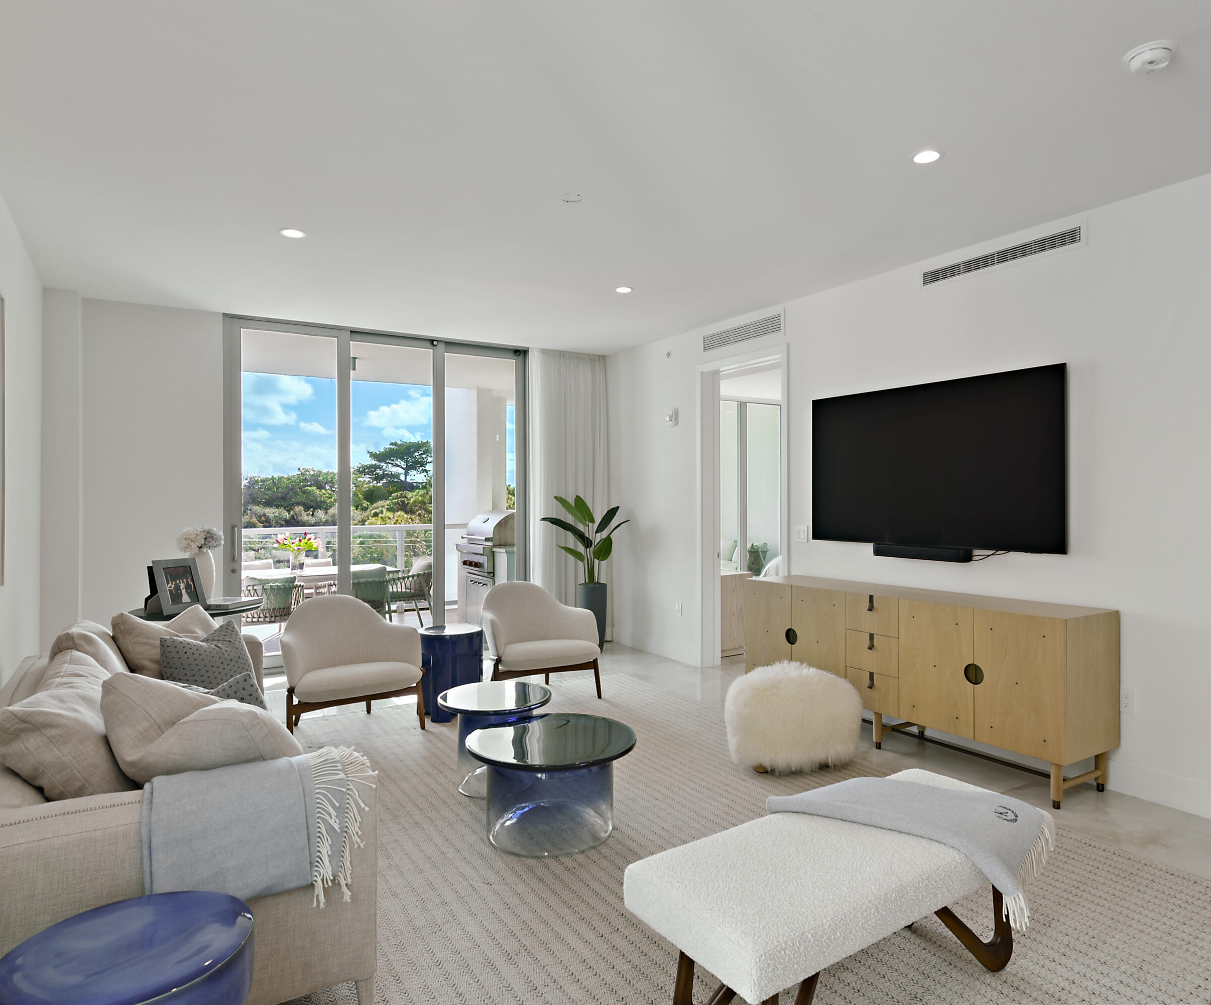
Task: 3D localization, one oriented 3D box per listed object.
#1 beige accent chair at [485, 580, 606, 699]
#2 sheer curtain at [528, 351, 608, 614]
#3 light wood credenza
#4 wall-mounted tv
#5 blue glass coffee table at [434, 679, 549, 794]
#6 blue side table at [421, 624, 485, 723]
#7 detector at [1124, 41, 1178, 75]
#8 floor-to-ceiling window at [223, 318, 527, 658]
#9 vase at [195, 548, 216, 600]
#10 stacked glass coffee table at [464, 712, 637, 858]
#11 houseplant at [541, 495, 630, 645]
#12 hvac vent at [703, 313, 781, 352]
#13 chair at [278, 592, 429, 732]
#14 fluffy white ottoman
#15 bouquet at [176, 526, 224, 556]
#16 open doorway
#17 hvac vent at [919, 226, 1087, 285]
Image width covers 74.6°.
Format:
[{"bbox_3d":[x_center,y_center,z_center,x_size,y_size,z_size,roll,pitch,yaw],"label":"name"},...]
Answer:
[{"bbox_3d":[-0.531,0.953,5.530,0.780,0.780,0.750,0,0,-30],"label":"beige accent chair"},{"bbox_3d":[-0.322,-0.038,7.342,0.900,2.740,0.140,0,0,-30],"label":"sheer curtain"},{"bbox_3d":[1.694,0.944,4.567,0.460,0.860,2.135,0,0,-30],"label":"light wood credenza"},{"bbox_3d":[1.849,-0.216,4.655,0.050,0.950,1.690,0,0,-30],"label":"wall-mounted tv"},{"bbox_3d":[-0.530,1.145,3.836,0.545,0.431,0.545,0,0,0],"label":"blue glass coffee table"},{"bbox_3d":[-0.988,1.085,5.089,0.410,0.545,0.410,0,0,-30],"label":"blue side table"},{"bbox_3d":[1.730,-1.405,2.525,0.142,0.042,0.142,0,0,-30],"label":"detector"},{"bbox_3d":[-1.857,-0.040,6.806,2.590,2.803,0.150,0,0,-30],"label":"floor-to-ceiling window"},{"bbox_3d":[-2.729,0.504,5.362,0.198,0.381,0.198,0,0,-30],"label":"vase"},{"bbox_3d":[-0.221,1.149,3.270,0.705,0.390,0.705,0,0,0],"label":"stacked glass coffee table"},{"bbox_3d":[-0.130,0.648,7.057,0.770,1.410,0.680,0,0,-30],"label":"houseplant"},{"bbox_3d":[1.043,-1.297,6.130,0.035,0.135,0.915,0,0,-30],"label":"hvac vent"},{"bbox_3d":[-1.564,0.972,4.790,0.800,0.775,0.730,0,0,-36],"label":"chair"},{"bbox_3d":[0.991,1.115,4.184,0.660,0.460,0.660,0,0,0],"label":"fluffy white ottoman"},{"bbox_3d":[-2.732,0.257,5.350,0.290,0.190,0.220,0,0,-27],"label":"bouquet"},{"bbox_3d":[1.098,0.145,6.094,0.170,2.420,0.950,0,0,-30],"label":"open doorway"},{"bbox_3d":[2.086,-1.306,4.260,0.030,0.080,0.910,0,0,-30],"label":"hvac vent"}]

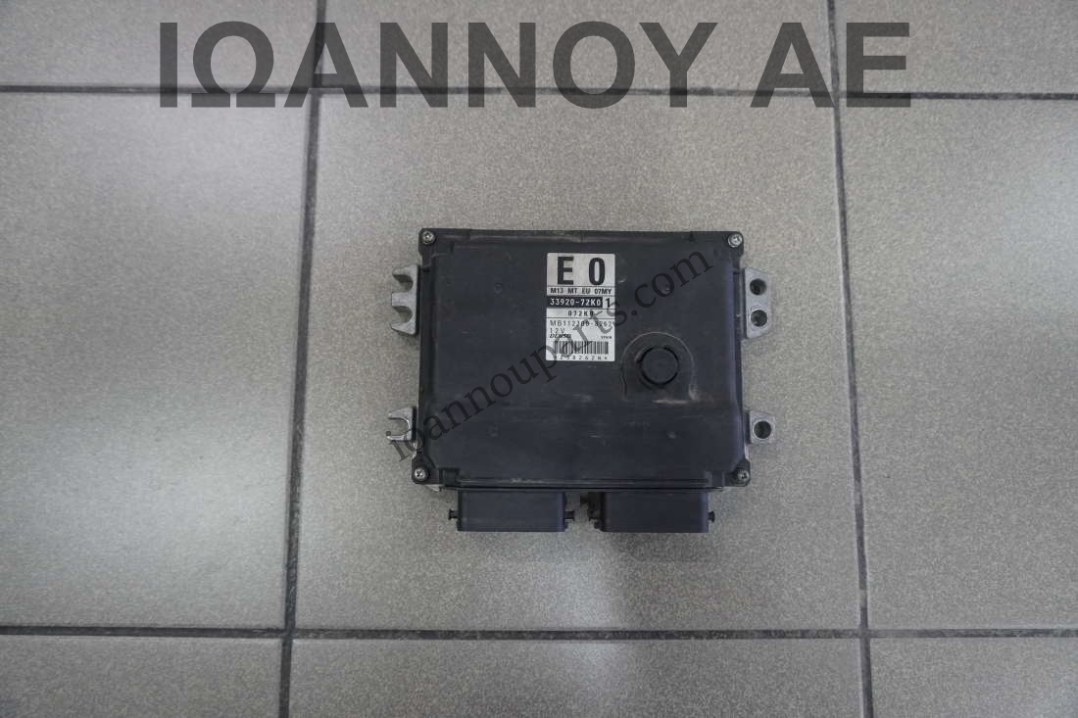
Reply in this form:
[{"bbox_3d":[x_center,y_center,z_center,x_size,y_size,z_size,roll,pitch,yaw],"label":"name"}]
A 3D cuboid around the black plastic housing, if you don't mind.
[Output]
[{"bbox_3d":[0.024,0.011,0.419,0.190,0.042,0.173,0,82,0],"label":"black plastic housing"}]

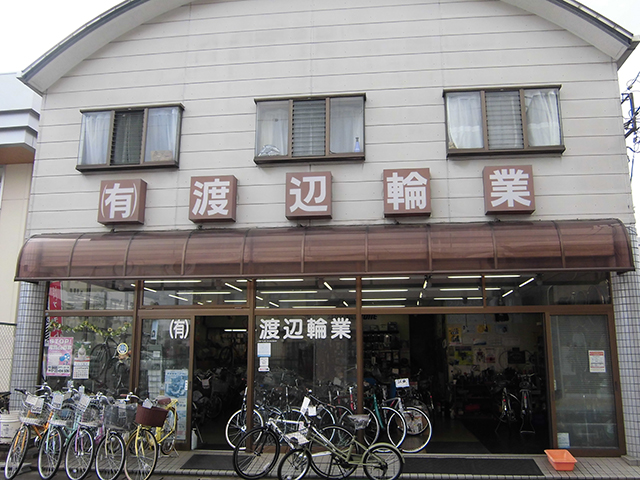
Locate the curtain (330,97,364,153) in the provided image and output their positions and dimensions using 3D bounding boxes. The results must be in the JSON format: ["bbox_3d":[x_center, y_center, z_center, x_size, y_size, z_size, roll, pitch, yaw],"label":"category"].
[{"bbox_3d":[0.419,-1.808,7.538,0.525,0.913,0.090,-1,-10,5],"label":"curtain"}]

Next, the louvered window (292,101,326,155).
[{"bbox_3d":[-0.164,-1.756,7.562,0.534,0.923,0.080,-1,-9,5],"label":"louvered window"}]

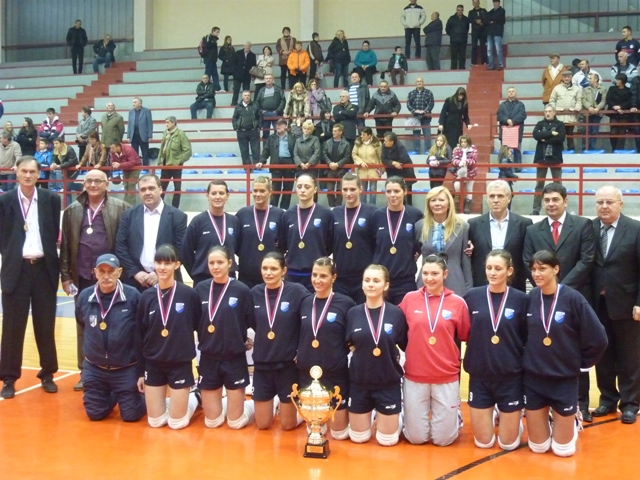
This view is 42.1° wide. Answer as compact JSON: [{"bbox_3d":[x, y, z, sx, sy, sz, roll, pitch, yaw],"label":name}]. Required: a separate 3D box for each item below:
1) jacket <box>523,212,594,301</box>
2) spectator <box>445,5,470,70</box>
[{"bbox_3d":[1.757,0.191,6.103,0.540,0.770,0.340,2,4,25],"label":"jacket"},{"bbox_3d":[3.612,-5.284,21.780,0.620,1.739,0.400,1,3,12],"label":"spectator"}]

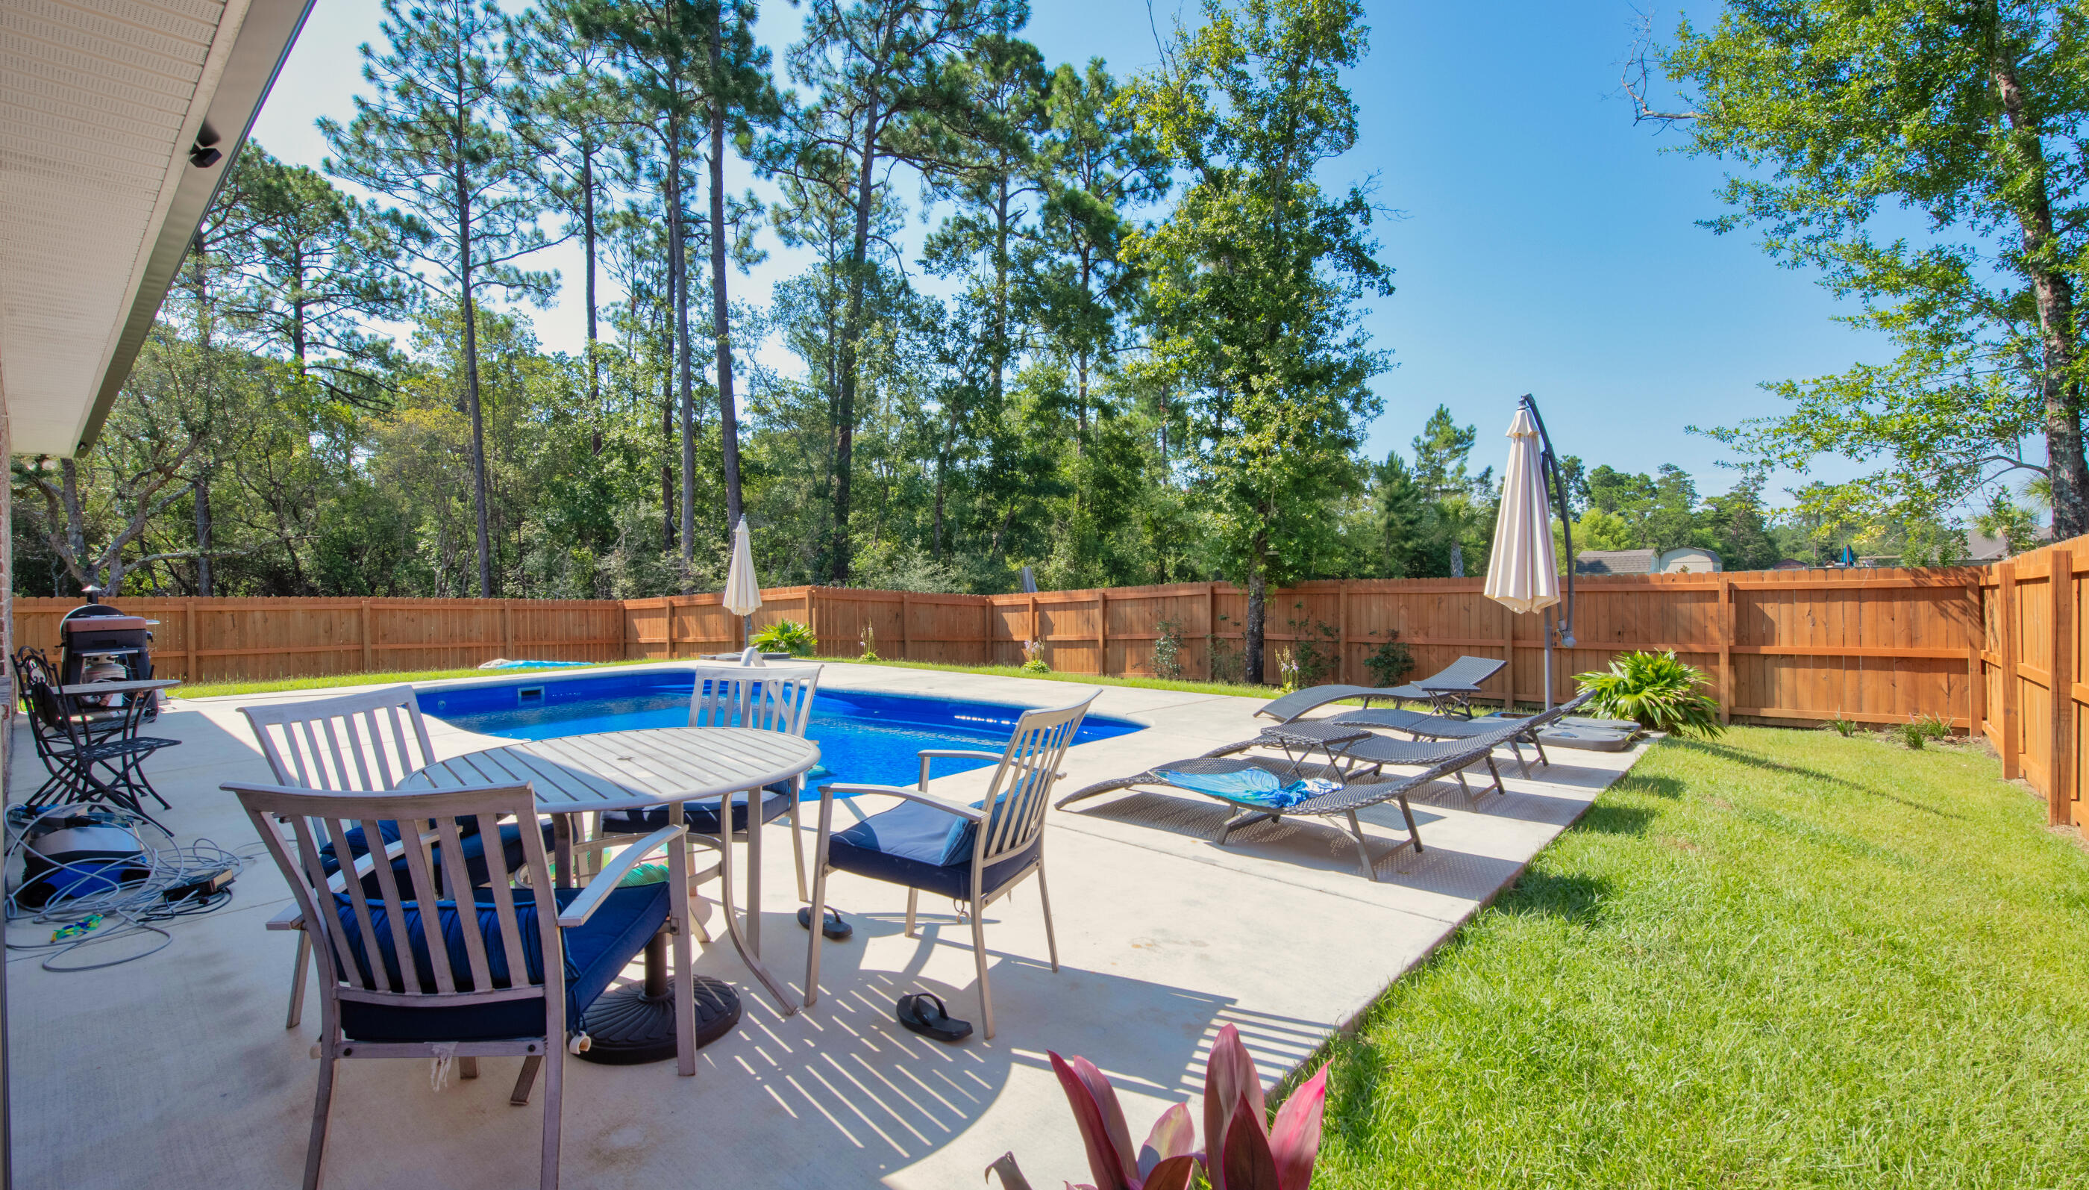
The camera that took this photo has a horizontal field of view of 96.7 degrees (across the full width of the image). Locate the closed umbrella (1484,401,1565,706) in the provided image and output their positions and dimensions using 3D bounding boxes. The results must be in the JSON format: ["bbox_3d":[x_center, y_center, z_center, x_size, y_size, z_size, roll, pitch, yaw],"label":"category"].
[{"bbox_3d":[3.880,-0.240,7.420,0.820,2.620,0.680,-1,1,-44],"label":"closed umbrella"}]

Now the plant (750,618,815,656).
[{"bbox_3d":[-4.400,0.720,15.600,1.100,0.700,1.050,0,1,0],"label":"plant"}]

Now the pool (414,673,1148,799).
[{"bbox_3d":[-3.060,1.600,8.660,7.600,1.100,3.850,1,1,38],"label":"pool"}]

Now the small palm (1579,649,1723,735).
[{"bbox_3d":[5.320,0.870,8.250,1.120,0.740,1.080,0,1,0],"label":"small palm"}]

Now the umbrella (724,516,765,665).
[{"bbox_3d":[-4.810,-0.110,14.900,0.640,2.360,0.640,0,1,0],"label":"umbrella"}]

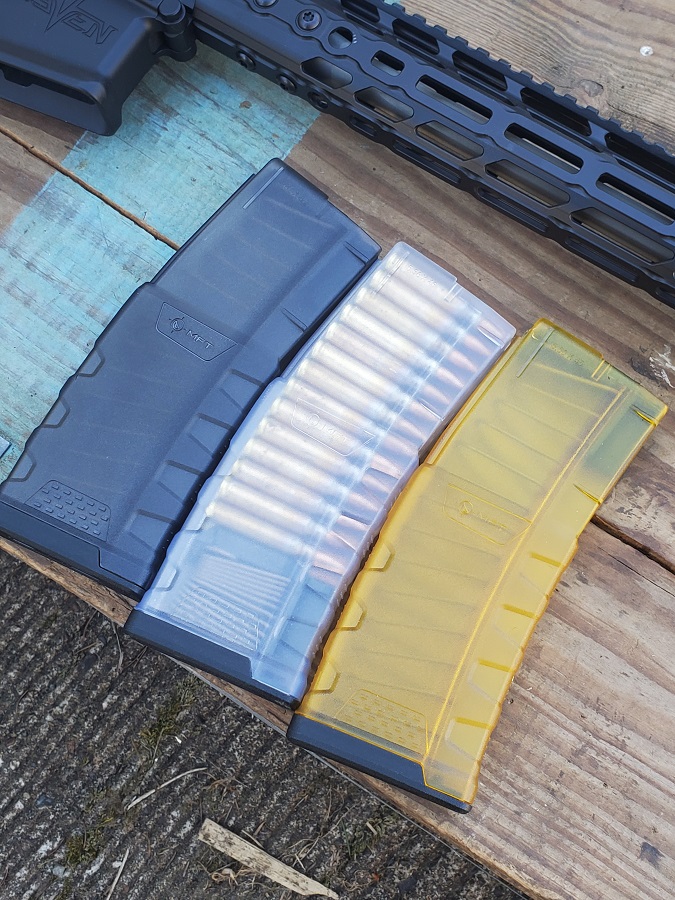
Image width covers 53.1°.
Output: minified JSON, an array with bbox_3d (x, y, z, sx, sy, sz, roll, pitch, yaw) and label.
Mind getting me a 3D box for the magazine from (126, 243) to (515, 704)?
[{"bbox_3d":[-0.004,0.006,0.271,0.076,0.025,0.188,31,81,7],"label":"magazine"}]

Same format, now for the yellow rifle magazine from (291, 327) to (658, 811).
[{"bbox_3d":[0.055,0.040,0.264,0.076,0.025,0.189,29,81,6],"label":"yellow rifle magazine"}]

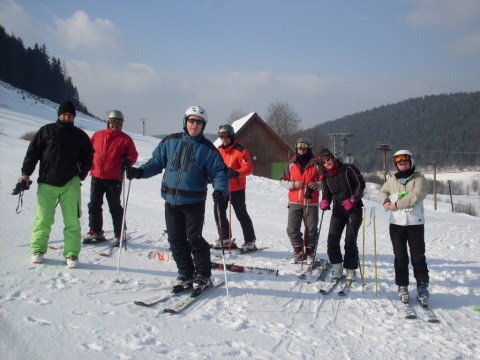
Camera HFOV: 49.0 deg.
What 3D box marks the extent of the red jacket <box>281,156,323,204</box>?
[{"bbox_3d":[0.887,0.007,7.600,0.600,0.710,0.380,0,2,9],"label":"red jacket"}]

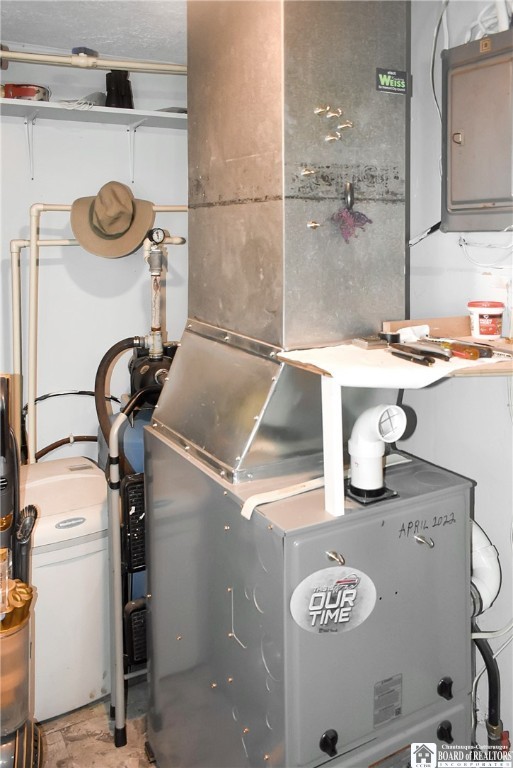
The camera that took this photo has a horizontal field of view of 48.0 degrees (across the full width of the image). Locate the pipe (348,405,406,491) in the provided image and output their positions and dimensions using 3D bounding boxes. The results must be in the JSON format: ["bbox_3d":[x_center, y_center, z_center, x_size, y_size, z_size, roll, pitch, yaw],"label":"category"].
[{"bbox_3d":[0.224,0.119,1.095,0.070,0.168,0.108,-5,11,-28],"label":"pipe"}]

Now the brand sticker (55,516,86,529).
[{"bbox_3d":[-0.545,0.406,1.690,0.088,0.023,0.006,-5,11,-28],"label":"brand sticker"}]

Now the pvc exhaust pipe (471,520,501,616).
[{"bbox_3d":[0.542,0.439,1.400,0.075,0.200,0.115,-5,11,-28],"label":"pvc exhaust pipe"}]

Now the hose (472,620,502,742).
[{"bbox_3d":[0.565,0.725,1.410,0.062,0.290,0.045,-5,11,-28],"label":"hose"}]

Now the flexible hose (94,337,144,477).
[{"bbox_3d":[-0.462,0.075,1.930,0.145,0.450,0.100,-5,11,-28],"label":"flexible hose"}]

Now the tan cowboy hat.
[{"bbox_3d":[-0.532,-0.604,2.130,0.310,0.295,0.130,0,-24,-16],"label":"tan cowboy hat"}]

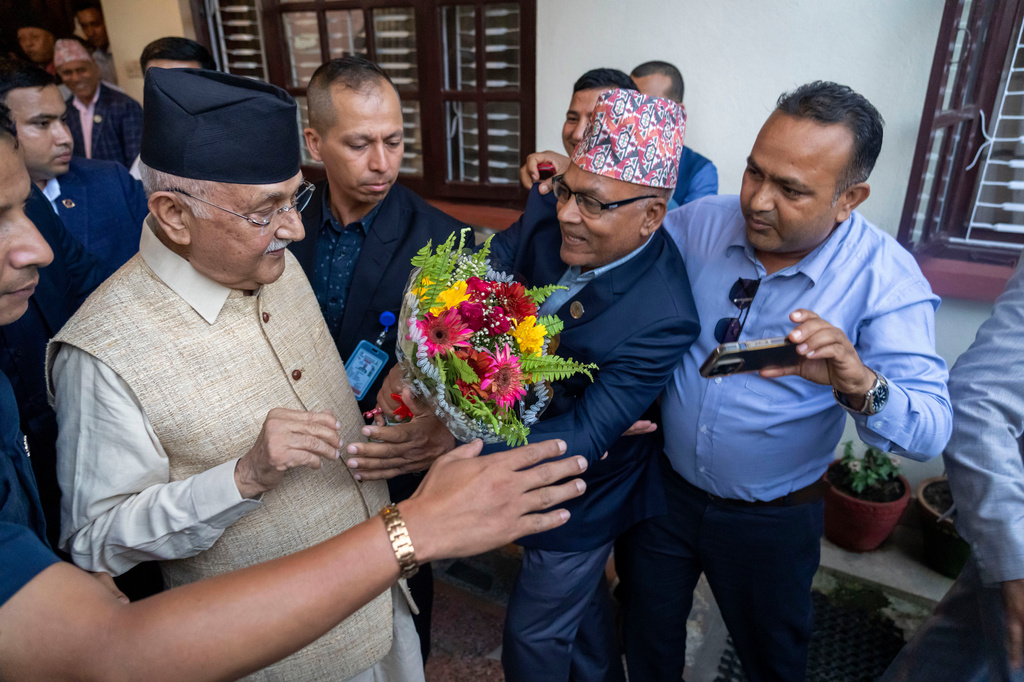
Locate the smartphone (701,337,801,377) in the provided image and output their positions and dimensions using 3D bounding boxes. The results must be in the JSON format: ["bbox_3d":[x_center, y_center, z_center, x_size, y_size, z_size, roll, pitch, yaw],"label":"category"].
[{"bbox_3d":[0.342,0.021,0.940,0.155,0.076,0.011,-8,62,-13],"label":"smartphone"}]

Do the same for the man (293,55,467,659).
[{"bbox_3d":[-0.298,0.298,1.466,0.480,1.690,0.300,-6,23,-14],"label":"man"}]

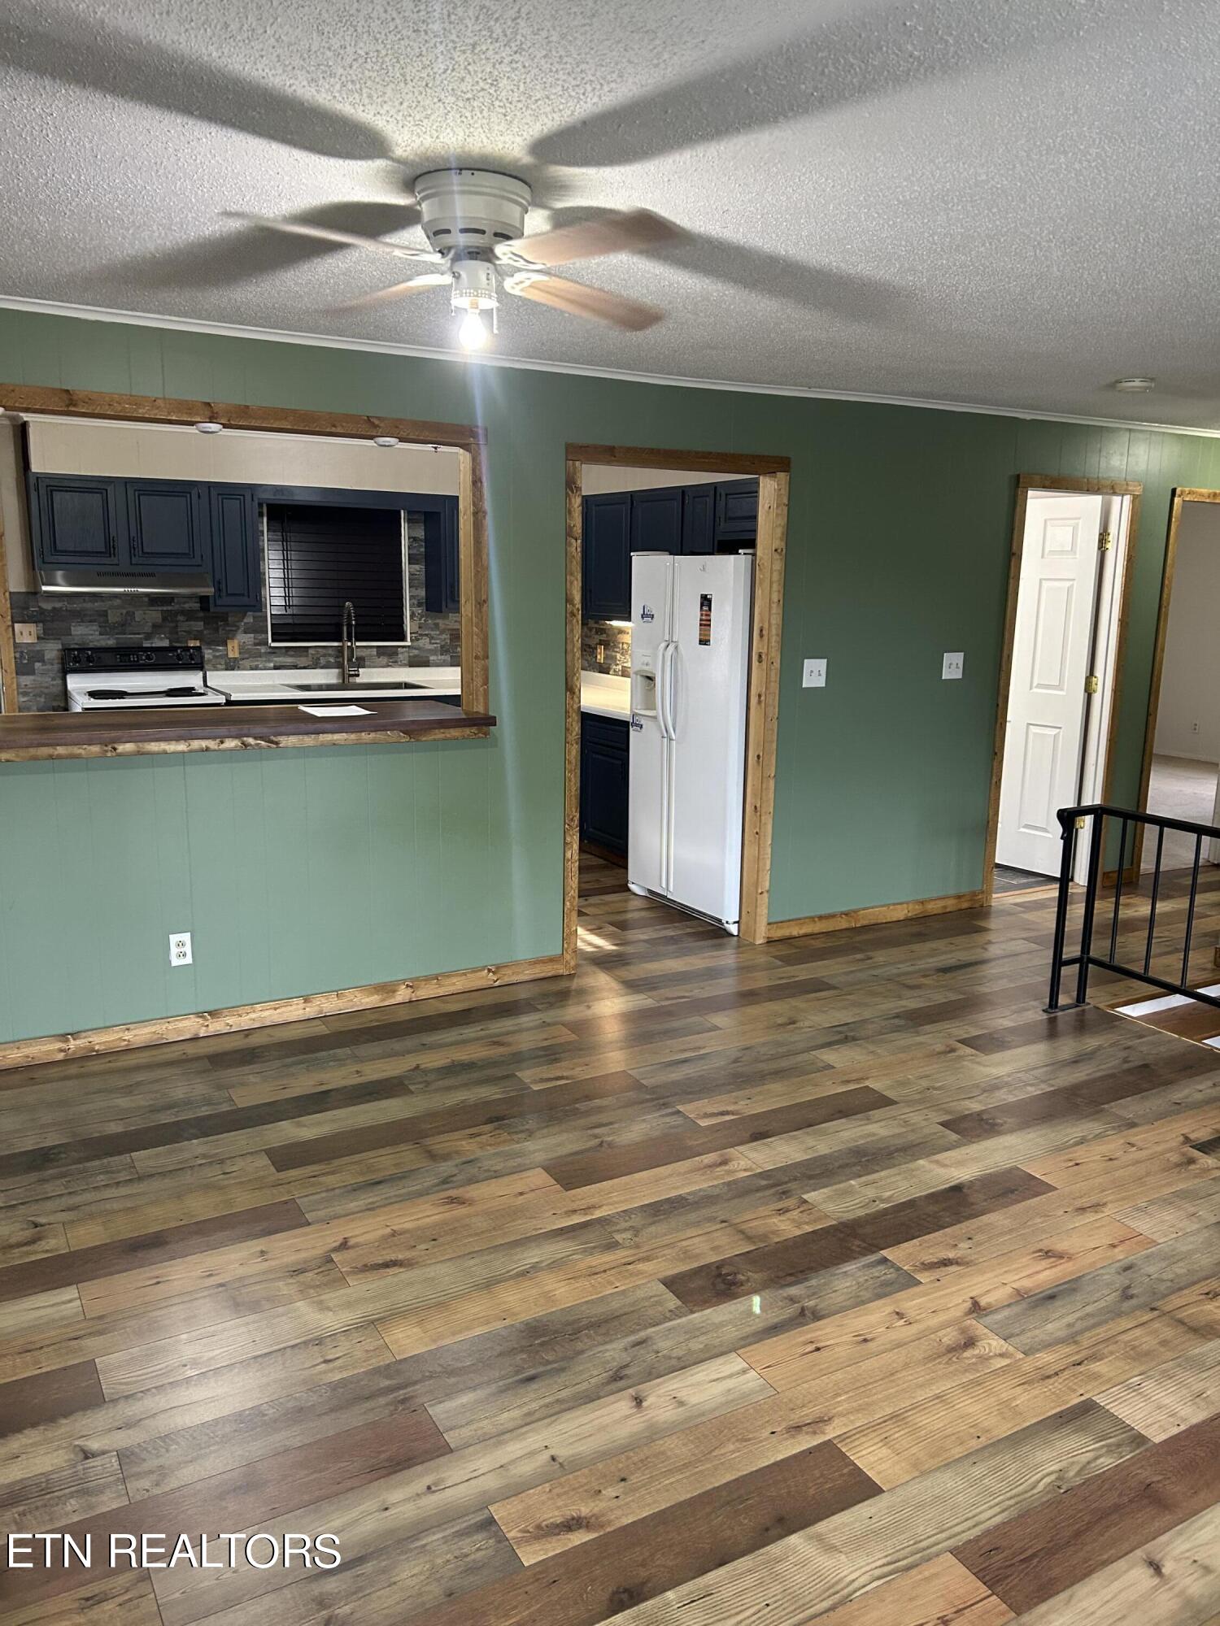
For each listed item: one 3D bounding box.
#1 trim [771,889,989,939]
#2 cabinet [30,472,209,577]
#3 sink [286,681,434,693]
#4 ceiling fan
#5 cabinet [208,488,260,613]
[{"bbox_3d":[1.330,0.498,6.003,1.392,0.085,0.022,-5,13,-30],"label":"trim"},{"bbox_3d":[-2.838,-1.661,7.074,0.921,0.537,0.320,-5,13,-30],"label":"cabinet"},{"bbox_3d":[-1.625,-0.697,7.833,0.830,0.200,0.500,-5,13,-30],"label":"sink"},{"bbox_3d":[-0.291,-1.158,2.600,1.130,0.320,1.130,-5,13,-30],"label":"ceiling fan"},{"bbox_3d":[-2.311,-1.605,7.396,0.300,0.752,0.320,-5,13,-30],"label":"cabinet"}]

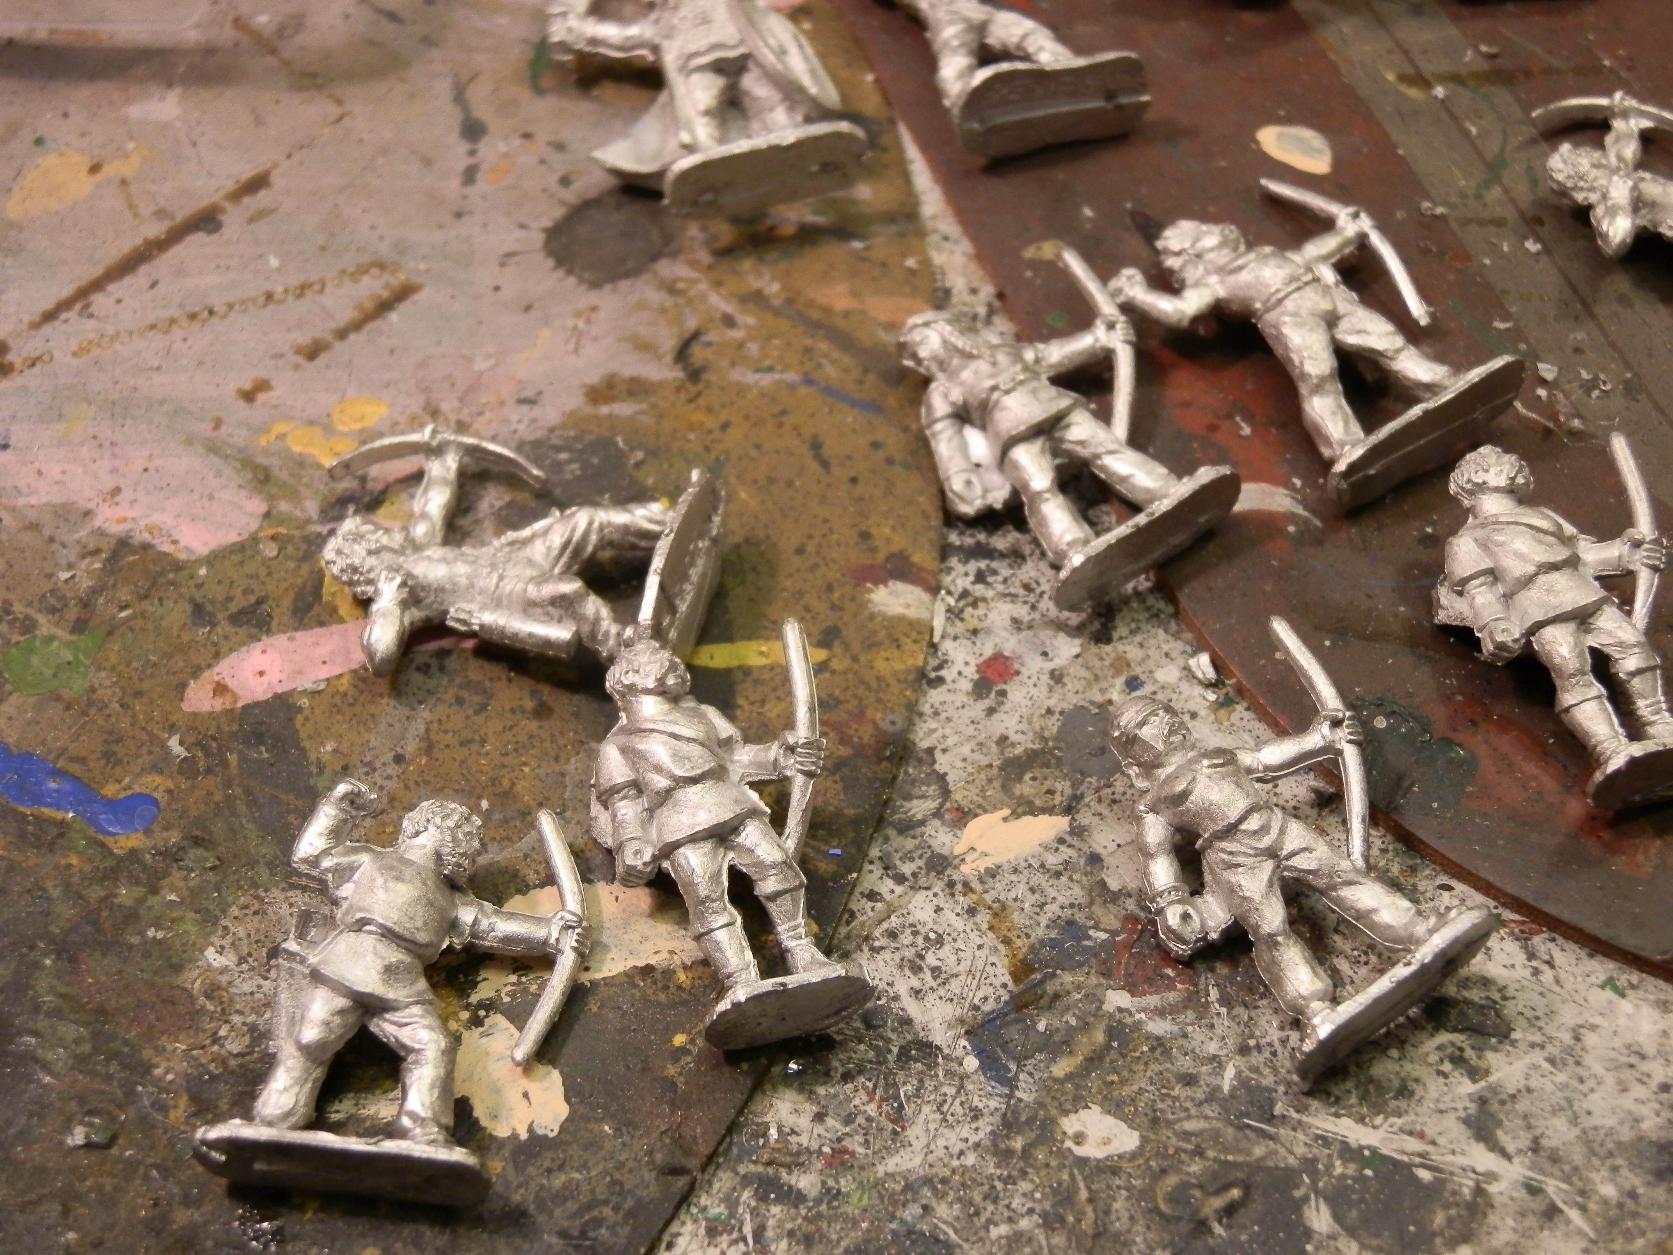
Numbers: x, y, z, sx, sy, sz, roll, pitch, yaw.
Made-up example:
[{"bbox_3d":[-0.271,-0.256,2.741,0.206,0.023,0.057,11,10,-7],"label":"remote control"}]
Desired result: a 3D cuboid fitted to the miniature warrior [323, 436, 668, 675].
[{"bbox_3d":[-0.024,-0.005,0.210,0.029,0.009,0.025,4,55,12],"label":"miniature warrior"}]

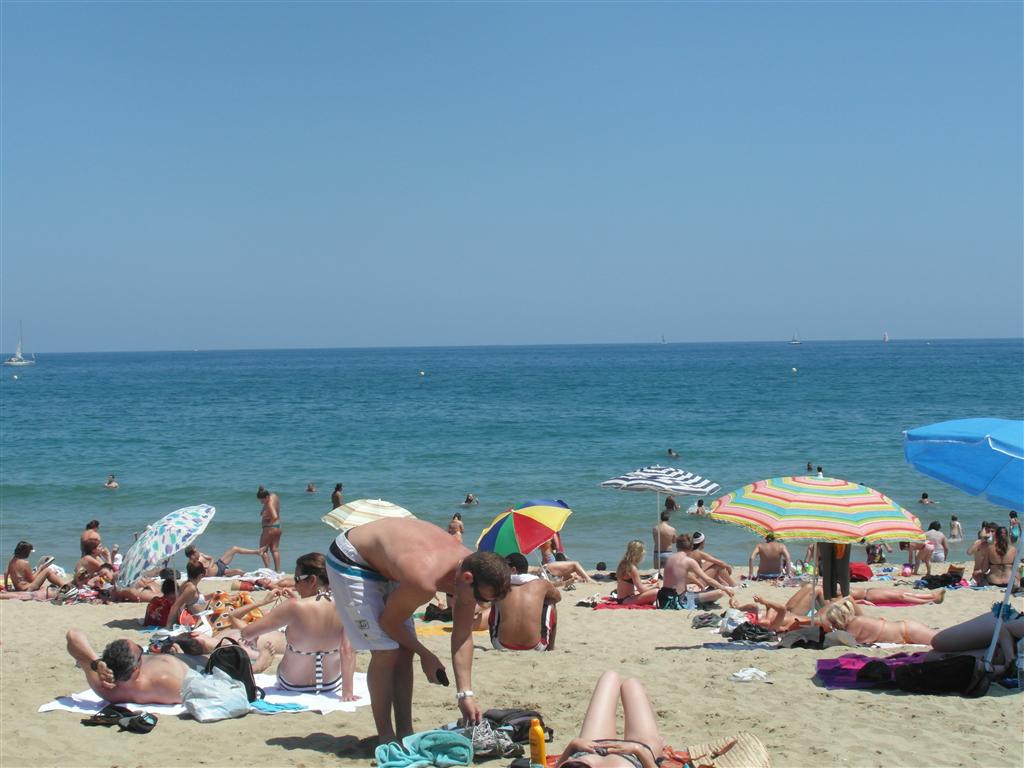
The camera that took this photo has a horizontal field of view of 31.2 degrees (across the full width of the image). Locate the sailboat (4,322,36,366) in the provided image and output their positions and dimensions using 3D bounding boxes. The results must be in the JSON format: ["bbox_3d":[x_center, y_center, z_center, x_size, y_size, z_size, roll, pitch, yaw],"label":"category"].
[{"bbox_3d":[-138.009,-11.232,515.000,9.200,12.700,3.000,-1,1,-9],"label":"sailboat"}]

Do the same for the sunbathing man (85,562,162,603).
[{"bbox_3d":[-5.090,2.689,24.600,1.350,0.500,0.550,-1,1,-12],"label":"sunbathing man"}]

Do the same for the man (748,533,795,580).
[{"bbox_3d":[4.234,2.814,30.100,0.660,0.810,0.950,-1,1,0],"label":"man"}]

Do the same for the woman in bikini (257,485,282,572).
[{"bbox_3d":[-4.562,2.709,34.500,0.400,1.600,0.430,0,1,24],"label":"woman in bikini"}]

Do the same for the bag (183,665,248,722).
[{"bbox_3d":[-1.659,1.744,10.300,0.370,0.300,0.260,-1,1,0],"label":"bag"}]

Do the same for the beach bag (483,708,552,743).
[{"bbox_3d":[0.021,1.611,8.650,0.340,0.130,0.240,-1,1,0],"label":"beach bag"}]

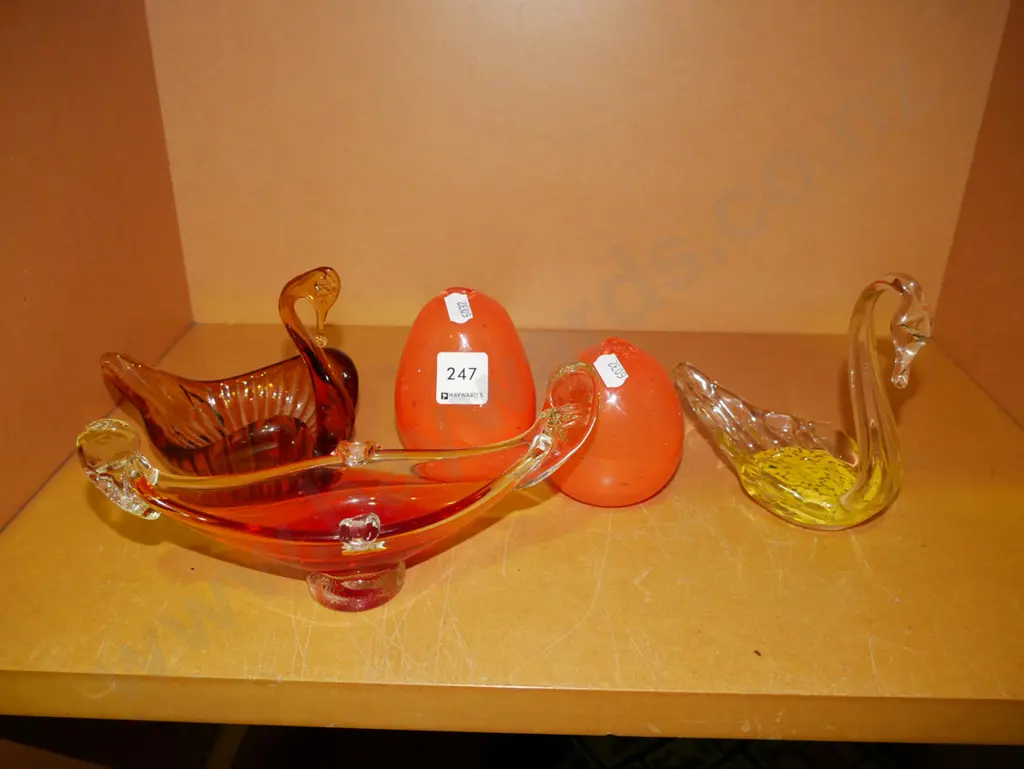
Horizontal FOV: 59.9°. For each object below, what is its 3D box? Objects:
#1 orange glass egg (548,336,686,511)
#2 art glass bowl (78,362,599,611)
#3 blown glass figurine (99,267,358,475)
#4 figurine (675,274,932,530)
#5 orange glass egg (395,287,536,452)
[{"bbox_3d":[0.074,0.025,0.625,0.095,0.118,0.095,1,26,1],"label":"orange glass egg"},{"bbox_3d":[-0.092,0.071,0.524,0.286,0.122,0.102,-5,27,-10],"label":"art glass bowl"},{"bbox_3d":[-0.204,-0.010,0.643,0.184,0.160,0.082,6,27,10],"label":"blown glass figurine"},{"bbox_3d":[0.191,0.006,0.600,0.163,0.175,0.075,7,27,13],"label":"figurine"},{"bbox_3d":[-0.035,-0.003,0.658,0.105,0.137,0.105,1,26,1],"label":"orange glass egg"}]

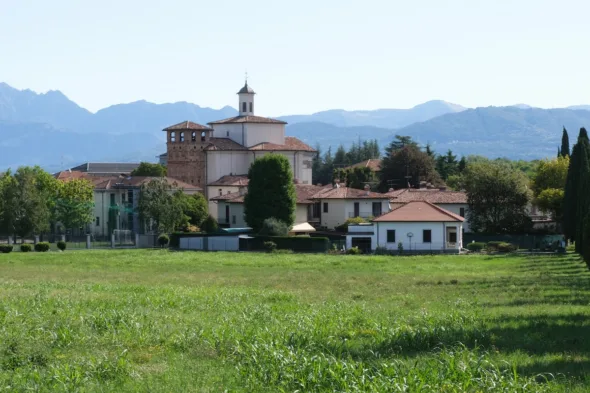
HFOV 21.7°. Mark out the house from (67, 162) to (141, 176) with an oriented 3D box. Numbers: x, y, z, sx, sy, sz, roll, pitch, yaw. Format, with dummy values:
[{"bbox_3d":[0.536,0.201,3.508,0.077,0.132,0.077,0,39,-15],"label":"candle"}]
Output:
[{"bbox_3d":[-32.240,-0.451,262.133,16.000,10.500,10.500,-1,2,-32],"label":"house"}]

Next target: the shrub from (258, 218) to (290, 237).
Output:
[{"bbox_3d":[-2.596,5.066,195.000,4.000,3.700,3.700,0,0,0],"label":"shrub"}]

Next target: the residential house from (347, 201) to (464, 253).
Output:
[{"bbox_3d":[13.720,3.745,189.500,13.200,6.400,9.000,0,0,9],"label":"residential house"}]

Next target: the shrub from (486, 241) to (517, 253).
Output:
[{"bbox_3d":[25.745,6.248,192.018,3.600,1.400,2.200,0,1,0],"label":"shrub"}]

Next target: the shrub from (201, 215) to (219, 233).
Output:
[{"bbox_3d":[-11.381,4.096,205.043,2.400,3.400,2.400,0,1,0],"label":"shrub"}]

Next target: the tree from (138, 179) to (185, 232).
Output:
[{"bbox_3d":[-18.031,2.248,208.000,6.200,9.200,6.000,0,0,0],"label":"tree"}]

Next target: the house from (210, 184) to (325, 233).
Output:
[{"bbox_3d":[-3.982,2.570,223.000,13.000,8.400,10.000,0,0,-30],"label":"house"}]

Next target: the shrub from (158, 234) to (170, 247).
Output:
[{"bbox_3d":[-16.817,5.725,198.019,1.500,1.500,1.500,0,1,0],"label":"shrub"}]

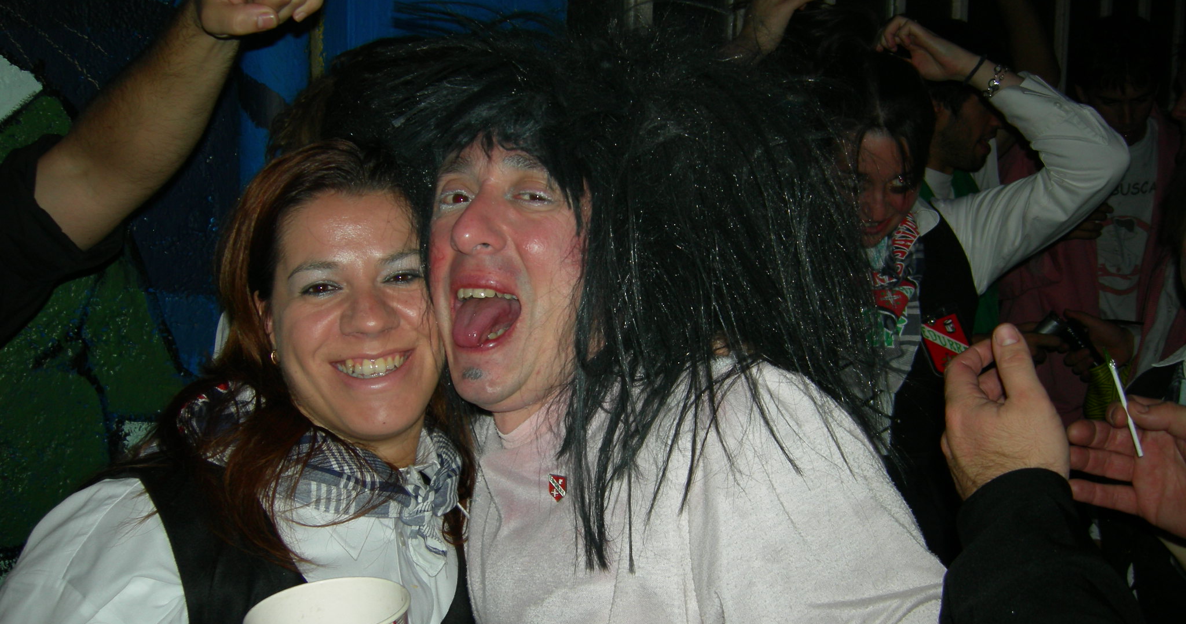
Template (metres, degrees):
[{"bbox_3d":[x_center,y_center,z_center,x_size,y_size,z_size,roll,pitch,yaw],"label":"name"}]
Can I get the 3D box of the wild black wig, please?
[{"bbox_3d":[0.018,-0.032,0.980,0.430,0.420,0.320,3,7,21],"label":"wild black wig"}]

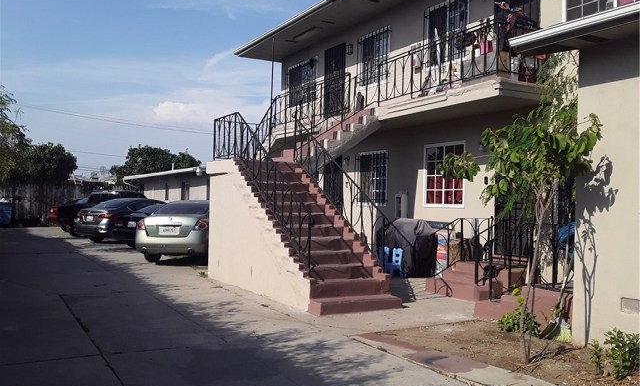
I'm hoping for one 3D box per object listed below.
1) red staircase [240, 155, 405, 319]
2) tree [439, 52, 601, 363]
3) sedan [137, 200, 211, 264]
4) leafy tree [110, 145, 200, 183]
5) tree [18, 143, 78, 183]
[{"bbox_3d":[-0.167,0.502,8.788,1.320,2.120,2.950,2,-1,-30],"label":"red staircase"},{"bbox_3d":[1.845,0.144,5.300,1.420,2.750,1.300,1,-1,19],"label":"tree"},{"bbox_3d":[-2.860,0.891,14.200,1.800,1.470,4.800,1,-1,8],"label":"sedan"},{"bbox_3d":[-10.620,-0.559,37.000,5.600,5.000,4.800,2,-1,-16],"label":"leafy tree"},{"bbox_3d":[-15.215,-0.535,32.000,3.300,4.500,3.300,2,-1,-28],"label":"tree"}]

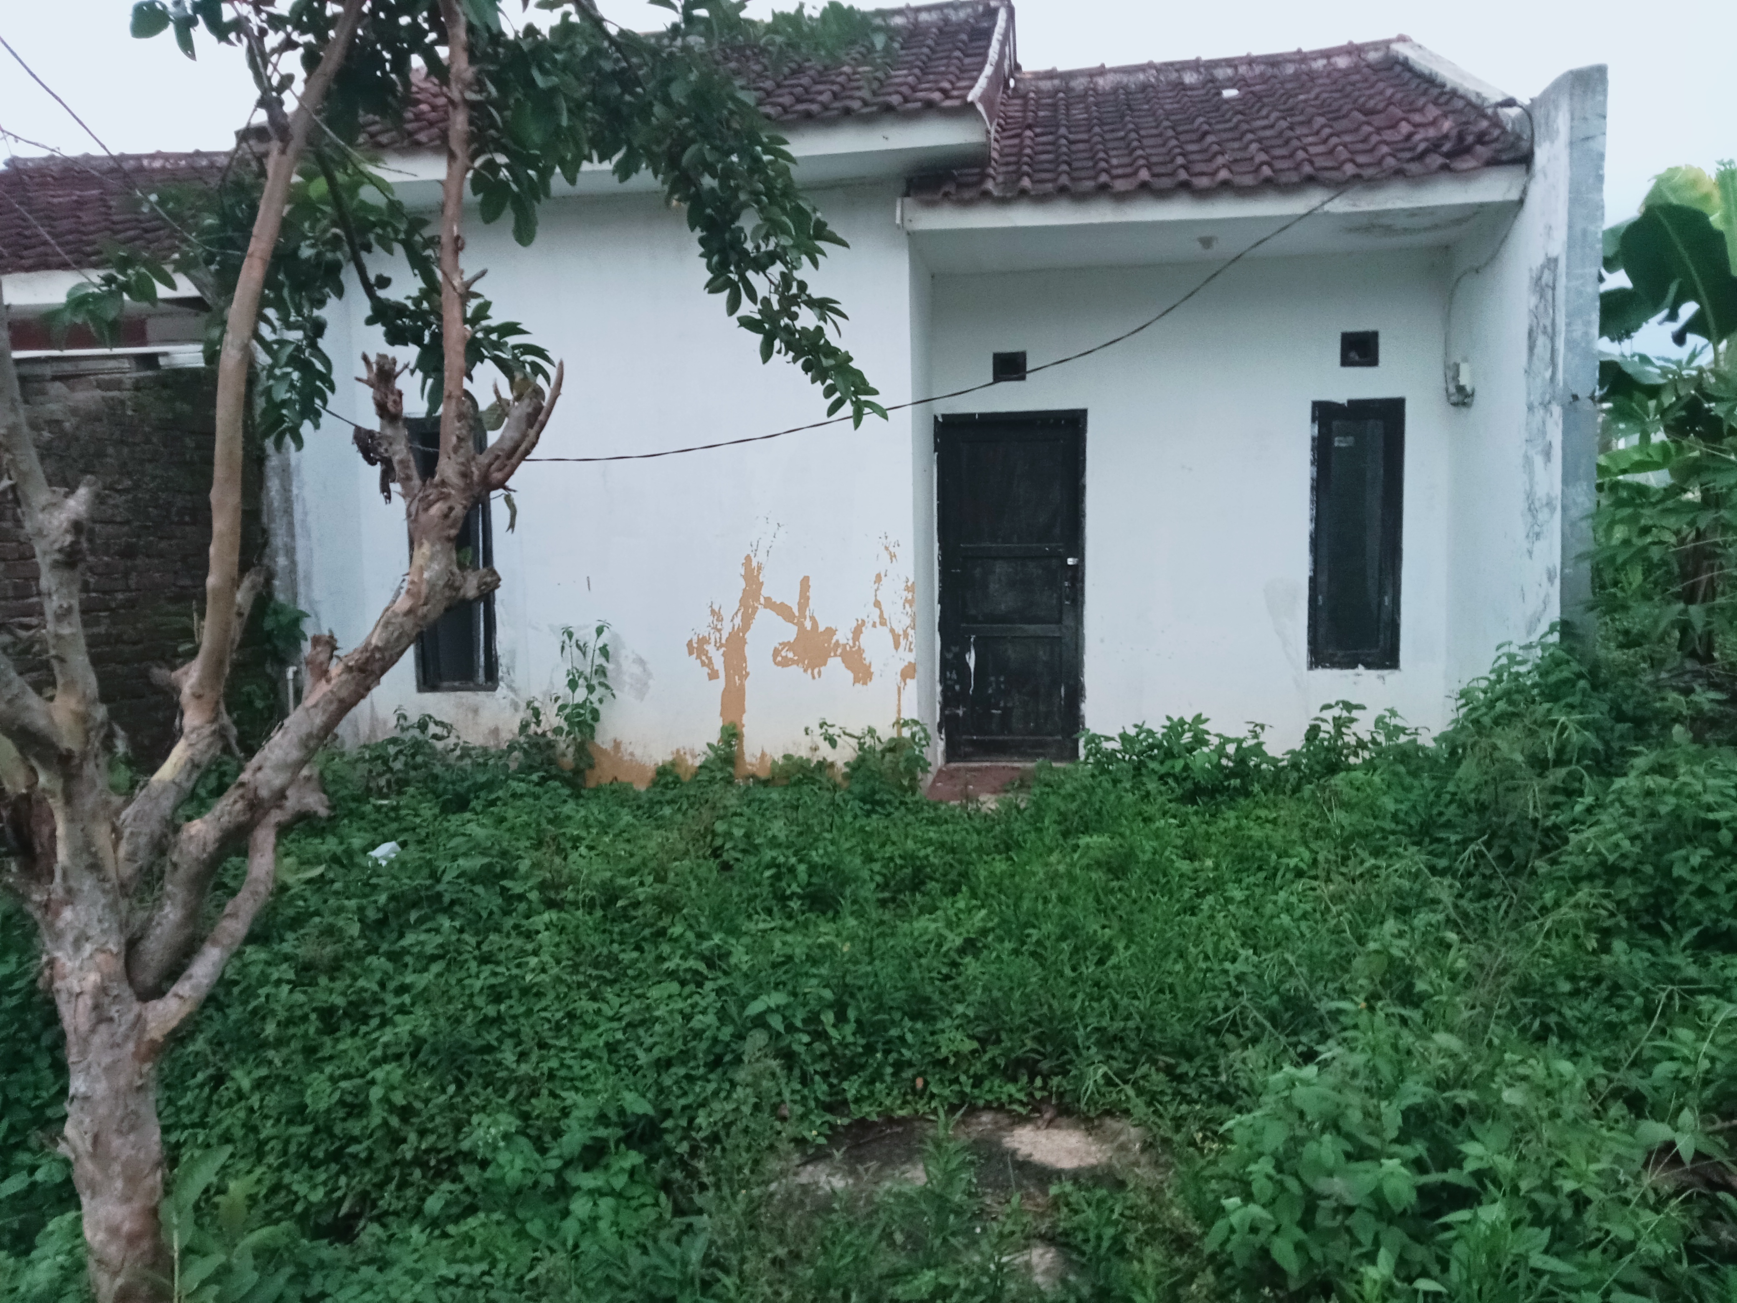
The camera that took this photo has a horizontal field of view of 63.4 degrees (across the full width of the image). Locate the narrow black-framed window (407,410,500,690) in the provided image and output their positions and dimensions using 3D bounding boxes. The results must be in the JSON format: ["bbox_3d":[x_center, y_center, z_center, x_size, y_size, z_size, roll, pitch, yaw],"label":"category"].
[{"bbox_3d":[-2.335,-0.541,7.915,0.486,1.542,0.100,-1,6,8],"label":"narrow black-framed window"}]

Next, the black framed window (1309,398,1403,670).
[{"bbox_3d":[2.814,-0.665,8.117,0.511,1.555,0.080,0,6,9],"label":"black framed window"}]

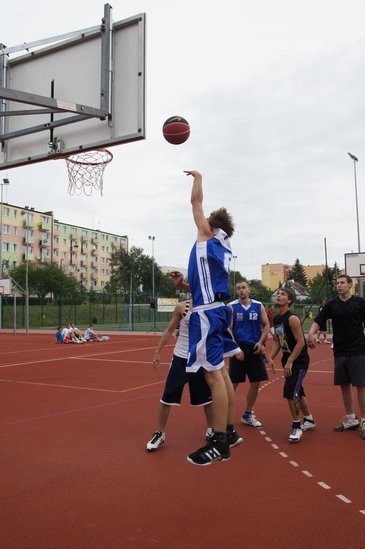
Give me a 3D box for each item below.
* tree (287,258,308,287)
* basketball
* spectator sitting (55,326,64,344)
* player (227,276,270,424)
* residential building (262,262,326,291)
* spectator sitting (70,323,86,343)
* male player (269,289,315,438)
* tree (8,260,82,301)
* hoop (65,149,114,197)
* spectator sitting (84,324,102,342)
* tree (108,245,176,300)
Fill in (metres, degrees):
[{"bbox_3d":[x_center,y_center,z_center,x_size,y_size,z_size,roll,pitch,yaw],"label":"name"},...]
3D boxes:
[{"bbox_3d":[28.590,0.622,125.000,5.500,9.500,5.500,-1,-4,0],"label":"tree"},{"bbox_3d":[-0.051,-1.269,4.430,0.242,0.242,0.242,-1,-4,0],"label":"basketball"},{"bbox_3d":[-5.481,2.739,22.673,0.650,0.750,0.500,0,-4,-18],"label":"spectator sitting"},{"bbox_3d":[0.838,0.983,6.441,0.600,1.820,0.480,-2,-4,6],"label":"player"},{"bbox_3d":[45.460,2.446,205.000,28.000,15.000,14.000,-3,-4,30],"label":"residential building"},{"bbox_3d":[-4.794,2.705,23.272,0.850,0.860,0.520,-1,-4,-6],"label":"spectator sitting"},{"bbox_3d":[1.250,1.004,5.825,0.600,1.680,0.560,2,-5,-41],"label":"male player"},{"bbox_3d":[-16.348,0.716,60.000,8.800,5.000,7.500,-1,-4,0],"label":"tree"},{"bbox_3d":[-0.955,-1.018,5.185,0.490,0.440,0.520,-1,-4,0],"label":"hoop"},{"bbox_3d":[-4.165,2.730,23.510,0.850,0.820,0.520,-1,-4,-3],"label":"spectator sitting"},{"bbox_3d":[-6.034,0.074,74.000,10.000,8.200,9.000,-1,-4,0],"label":"tree"}]

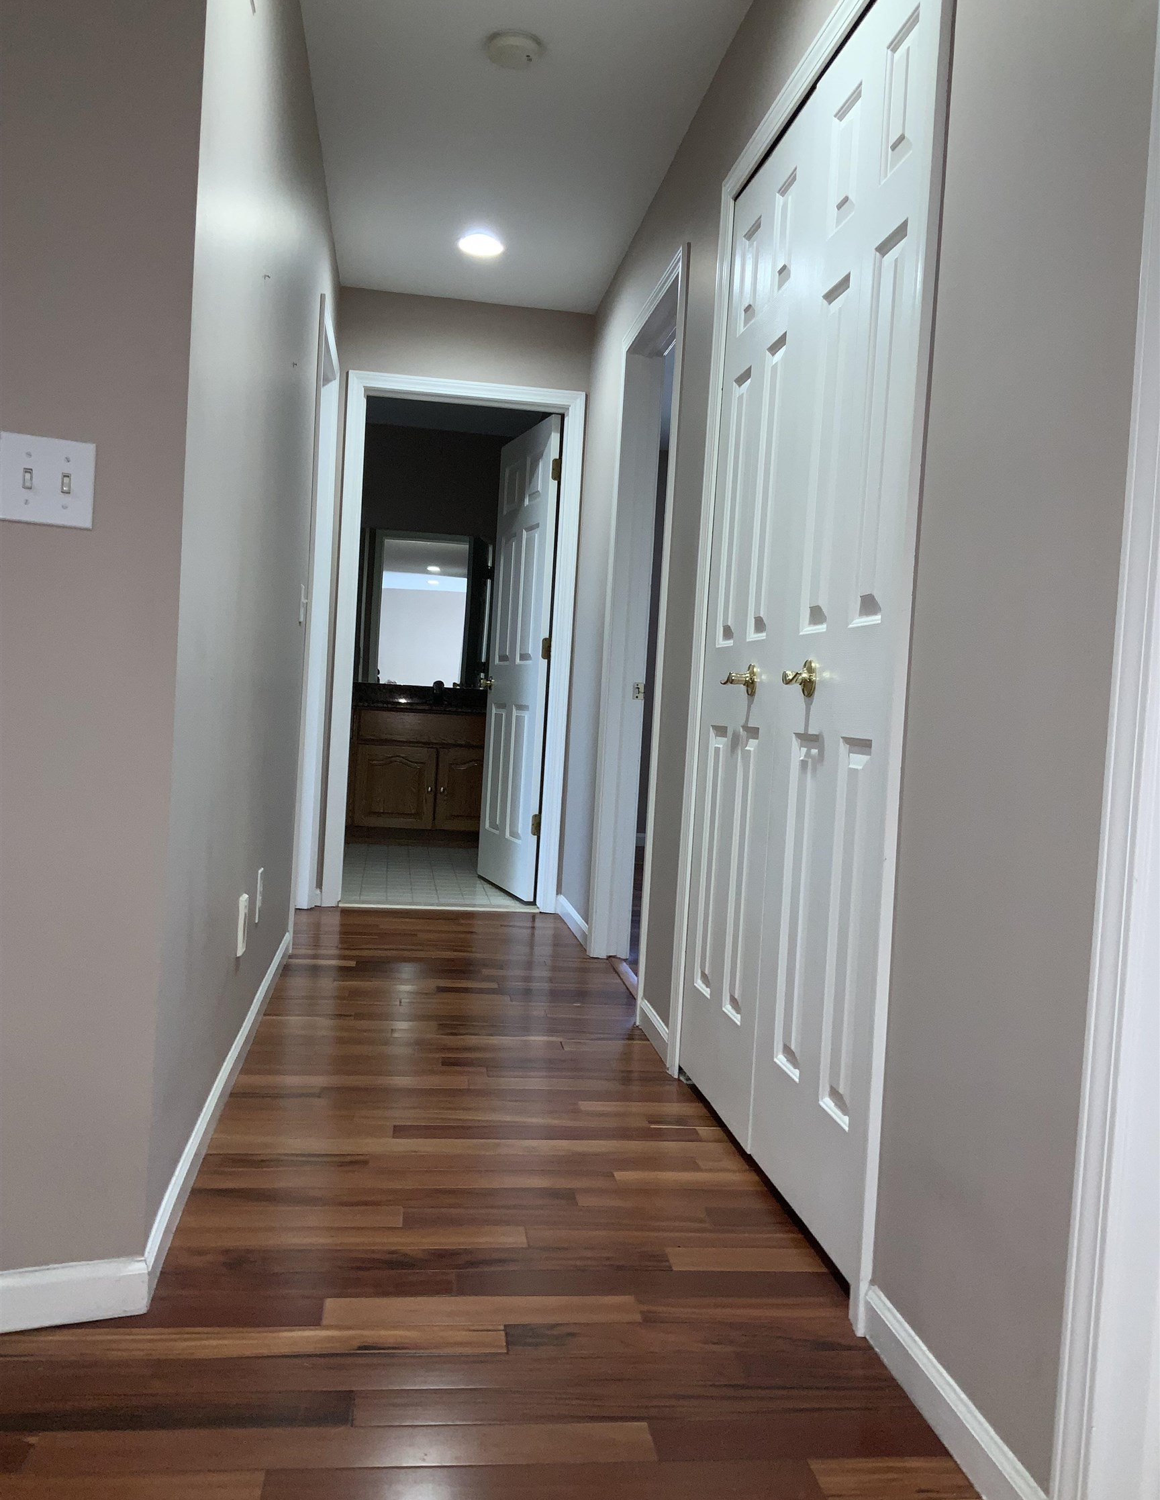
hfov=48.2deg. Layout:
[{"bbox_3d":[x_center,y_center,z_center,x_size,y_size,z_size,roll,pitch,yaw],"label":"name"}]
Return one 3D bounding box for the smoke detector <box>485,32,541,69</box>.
[{"bbox_3d":[-0.157,-1.671,3.108,0.137,0.036,0.137,3,2,-8],"label":"smoke detector"}]

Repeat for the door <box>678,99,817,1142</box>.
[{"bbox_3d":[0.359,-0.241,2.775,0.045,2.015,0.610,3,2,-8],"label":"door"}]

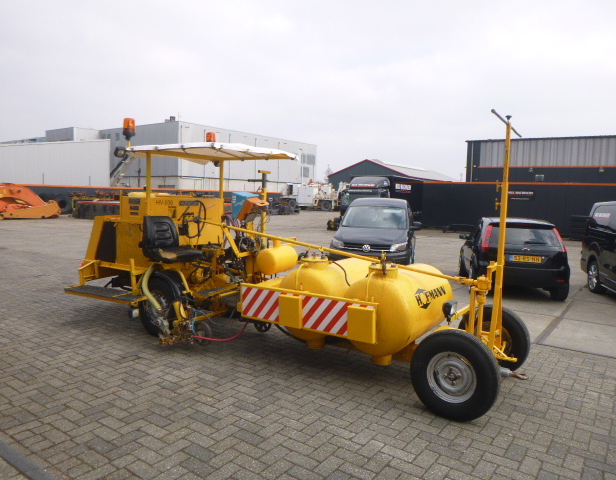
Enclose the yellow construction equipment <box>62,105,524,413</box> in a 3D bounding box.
[{"bbox_3d":[-0.439,-0.093,5.137,5.440,2.440,1.600,5,6,33],"label":"yellow construction equipment"}]

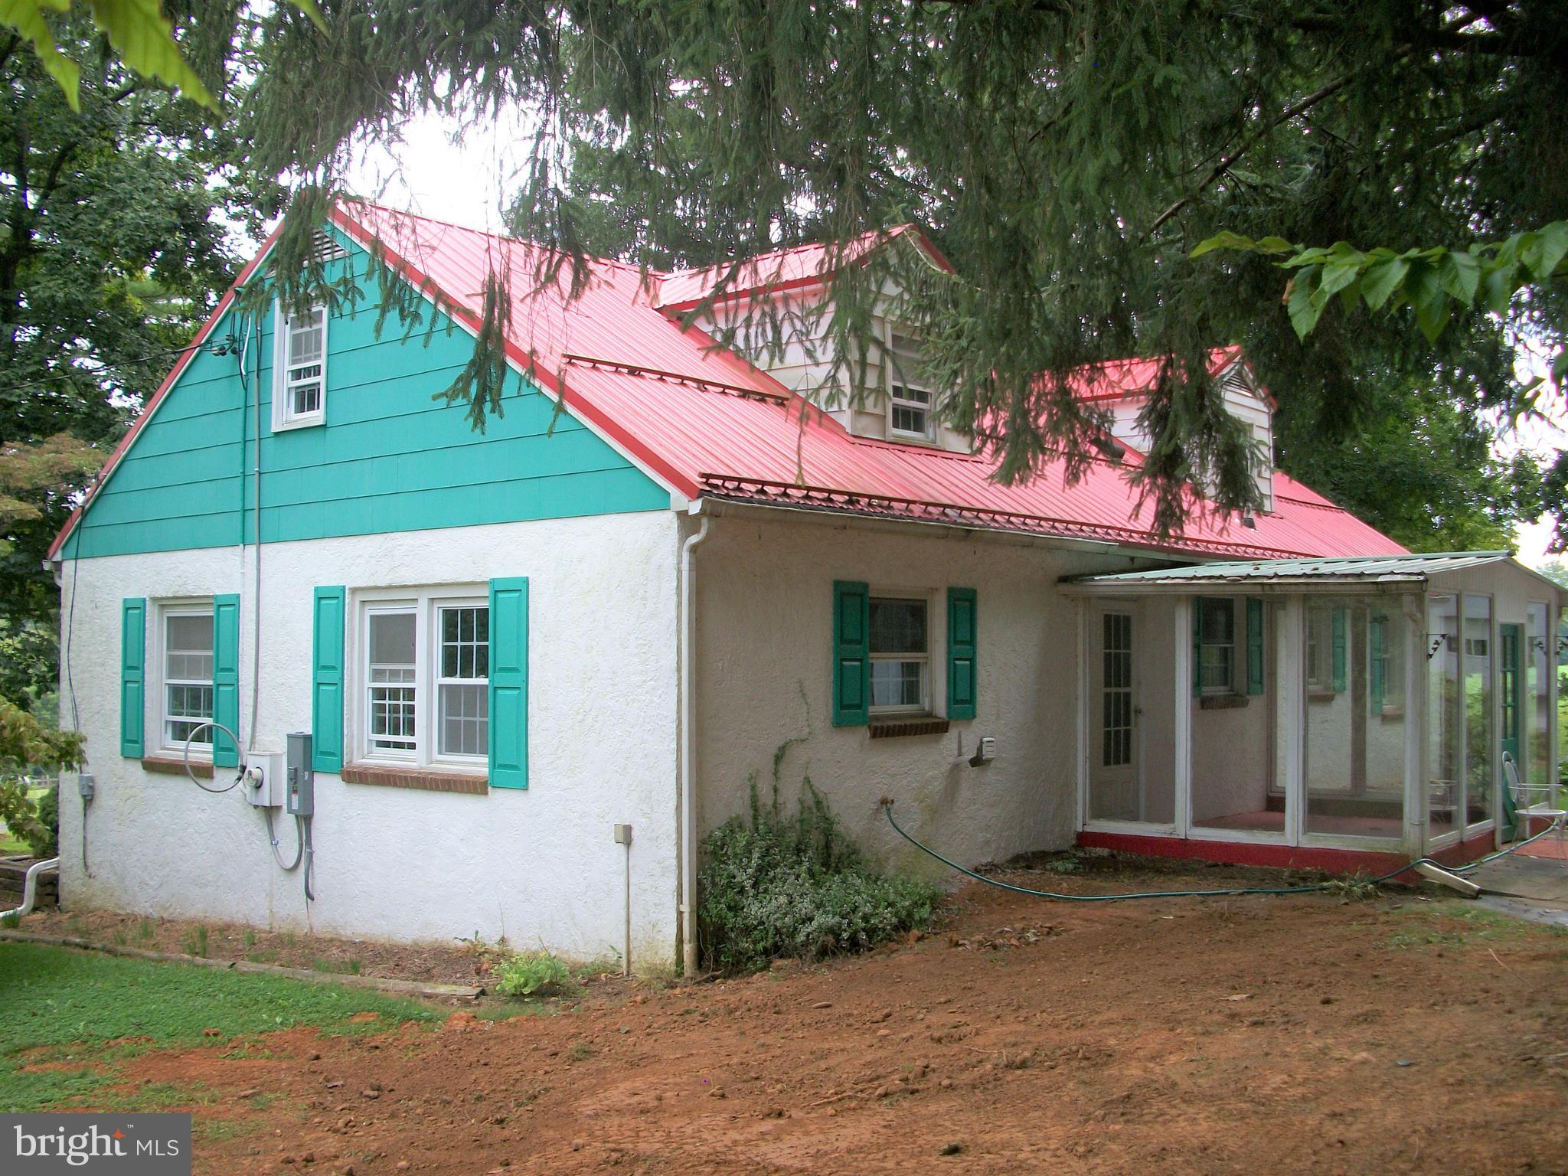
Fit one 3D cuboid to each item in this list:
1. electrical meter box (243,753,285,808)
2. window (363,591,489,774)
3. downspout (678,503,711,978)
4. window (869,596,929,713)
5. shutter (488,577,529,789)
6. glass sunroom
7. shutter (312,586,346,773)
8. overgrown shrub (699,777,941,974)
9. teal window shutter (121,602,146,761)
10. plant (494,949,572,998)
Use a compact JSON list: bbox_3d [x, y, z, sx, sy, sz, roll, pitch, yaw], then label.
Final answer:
[{"bbox_3d":[-4.053,1.469,12.258,0.325,0.400,0.190,-2,-3,40],"label":"electrical meter box"},{"bbox_3d":[-2.562,0.635,11.330,1.580,1.260,0.110,-2,-3,40],"label":"window"},{"bbox_3d":[-0.529,0.939,9.537,0.160,2.740,0.070,-2,-3,40],"label":"downspout"},{"bbox_3d":[0.813,0.475,11.501,0.100,0.890,0.920,-2,-3,40],"label":"window"},{"bbox_3d":[-1.807,0.630,10.500,0.389,1.387,0.040,-2,-3,40],"label":"shutter"},{"bbox_3d":[4.759,0.960,13.725,2.920,2.430,4.050,-2,-3,40],"label":"glass sunroom"},{"bbox_3d":[-3.376,0.679,11.816,0.392,1.380,0.040,-2,-3,40],"label":"shutter"},{"bbox_3d":[0.325,1.794,10.193,0.620,1.070,2.100,-2,-3,40],"label":"overgrown shrub"},{"bbox_3d":[-5.584,0.777,13.666,0.371,1.371,0.040,-2,-3,40],"label":"teal window shutter"},{"bbox_3d":[-1.504,2.269,9.533,0.400,0.240,0.370,-2,-3,40],"label":"plant"}]

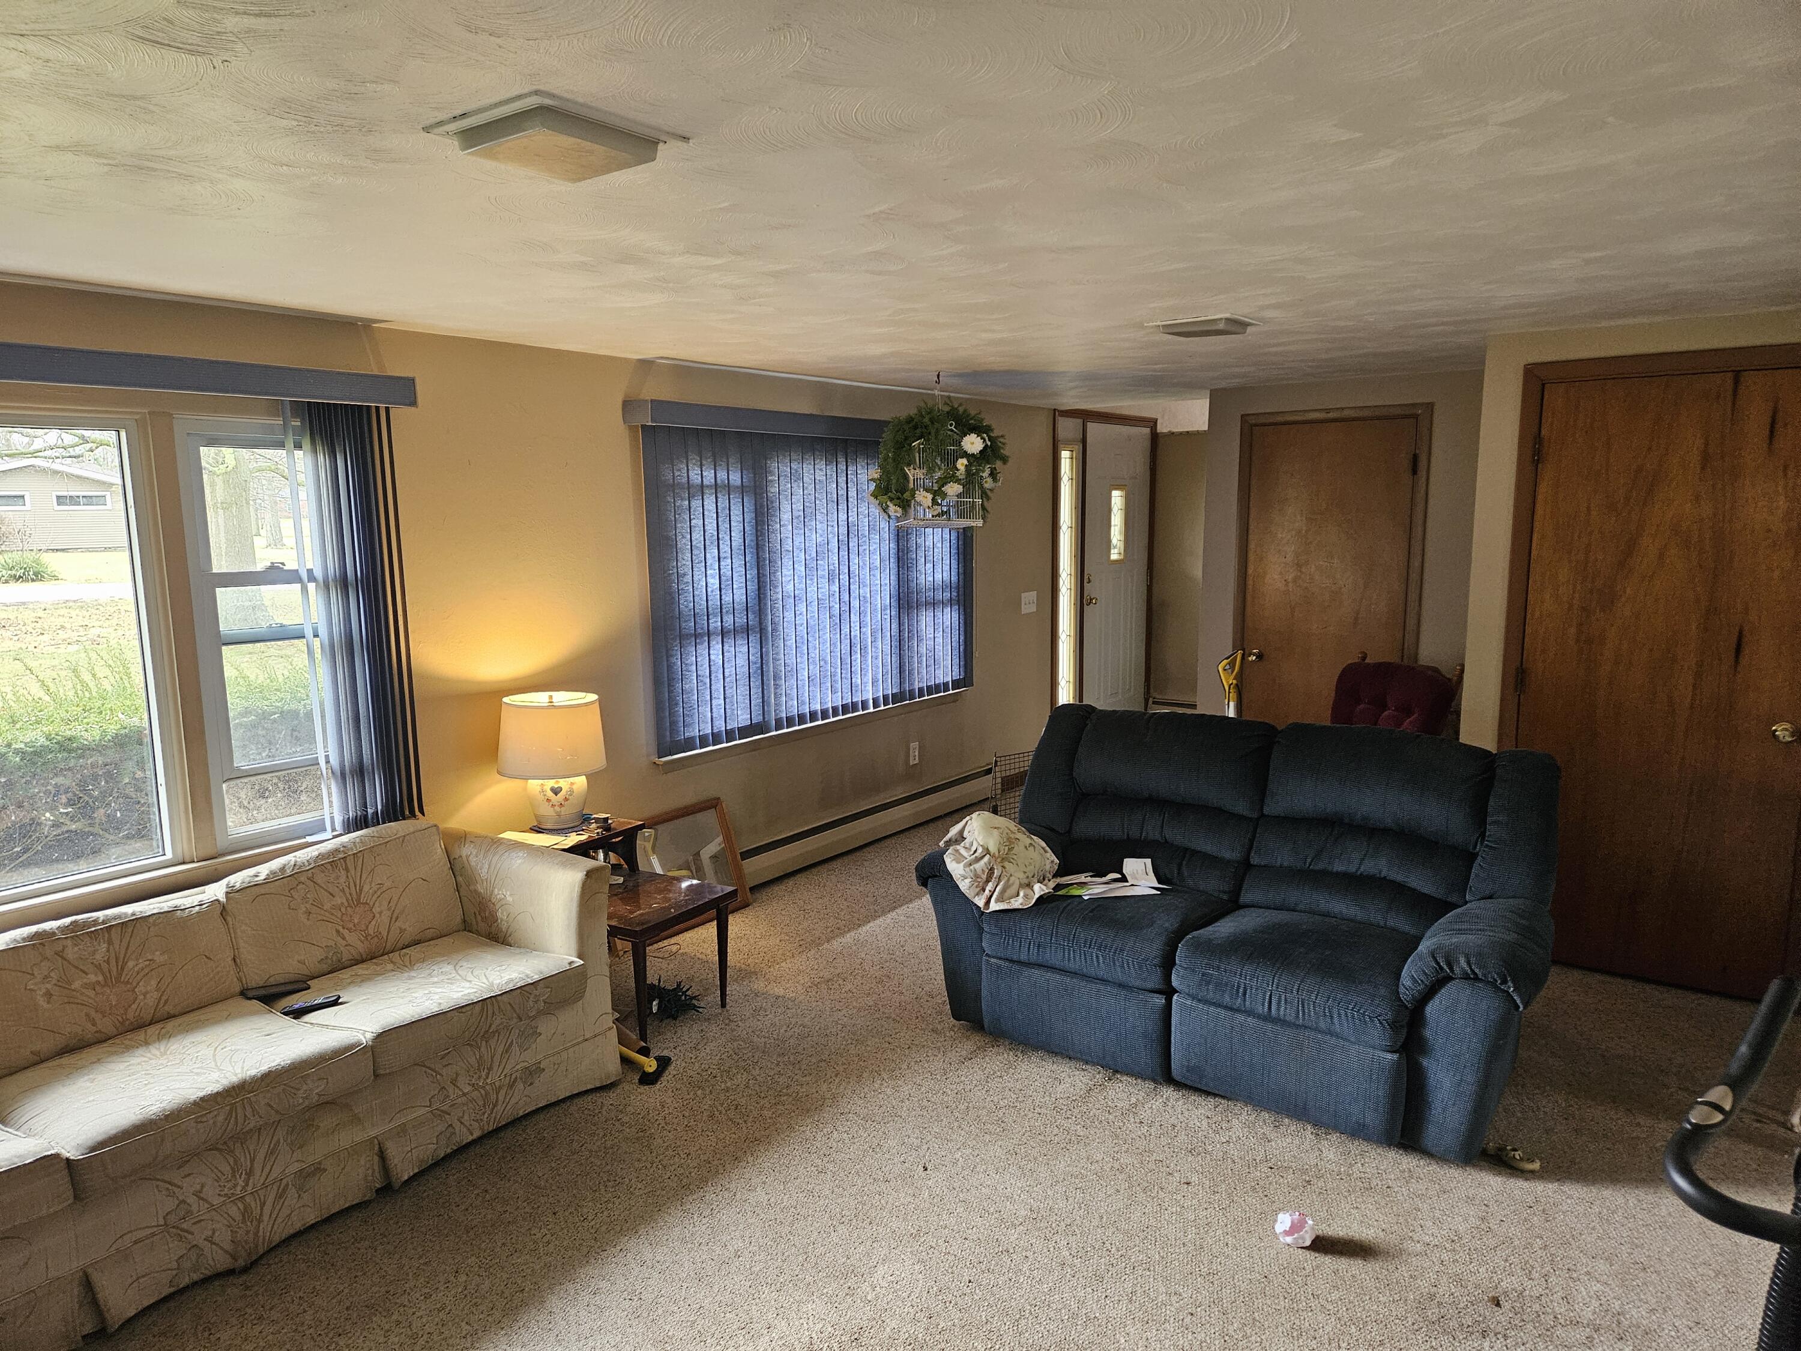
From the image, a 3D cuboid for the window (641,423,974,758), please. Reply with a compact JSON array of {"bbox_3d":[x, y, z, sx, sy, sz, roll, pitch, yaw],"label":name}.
[{"bbox_3d":[-0.300,-0.445,5.546,0.120,1.300,2.300,6,10,36],"label":"window"}]

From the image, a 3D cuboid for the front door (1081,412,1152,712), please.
[{"bbox_3d":[1.439,-0.575,7.941,0.060,2.100,0.930,6,10,36],"label":"front door"}]

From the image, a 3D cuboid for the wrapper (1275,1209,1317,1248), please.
[{"bbox_3d":[0.870,1.216,2.632,0.085,0.080,0.085,3,9,19],"label":"wrapper"}]

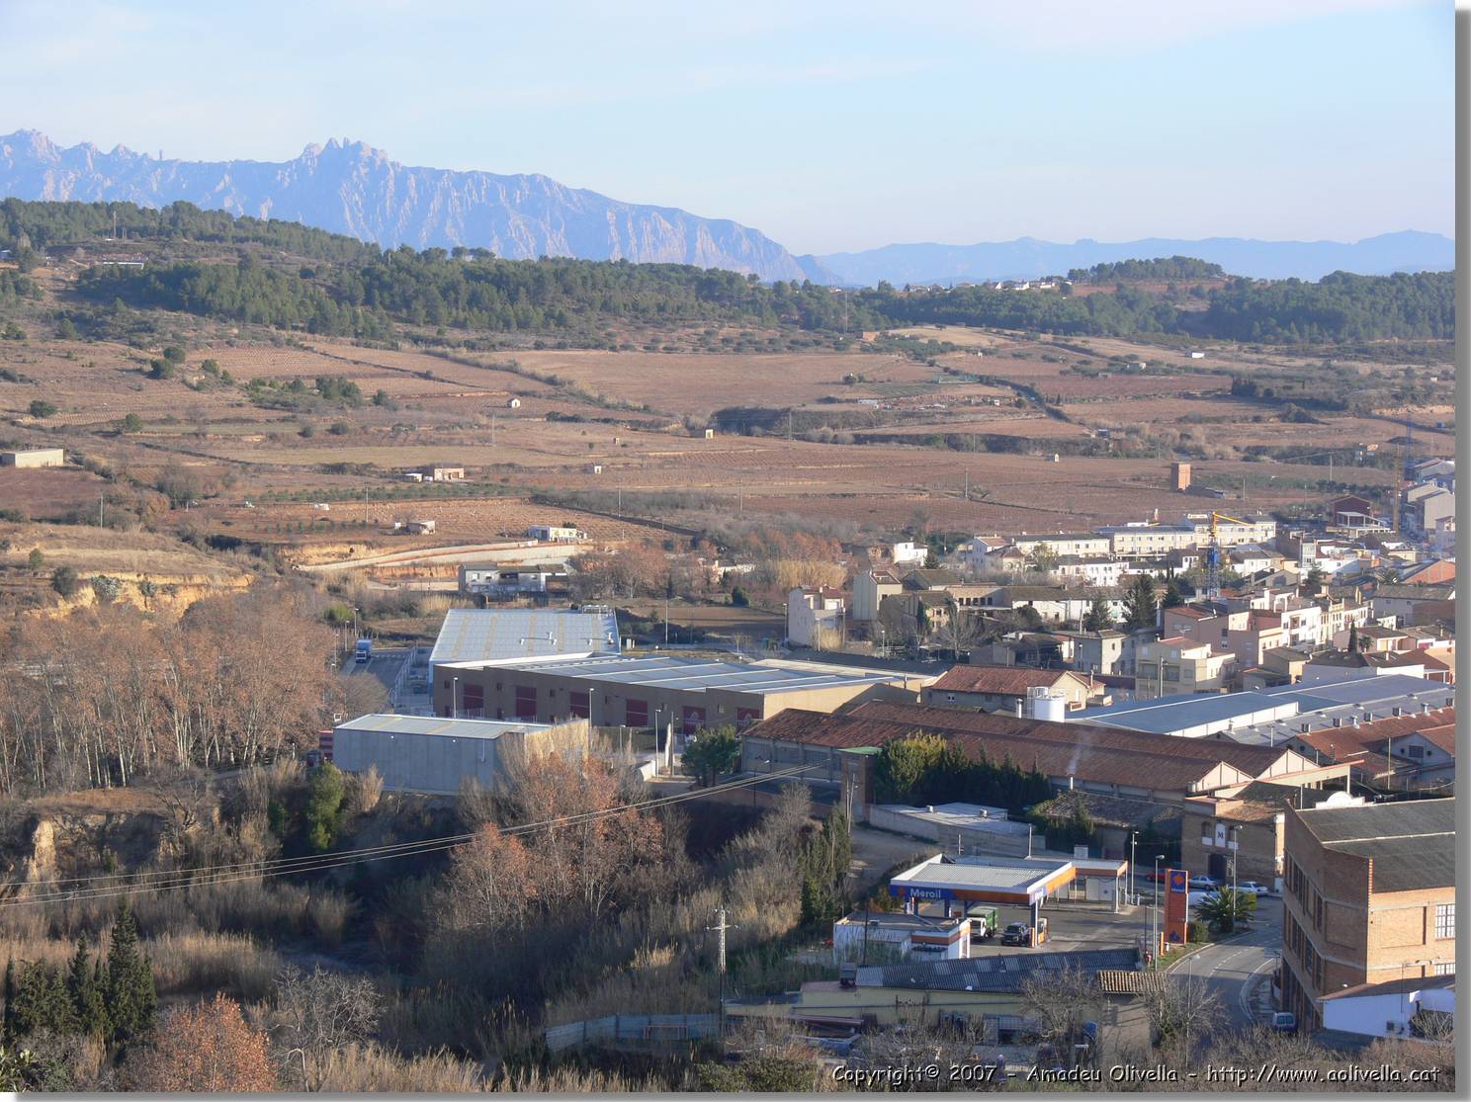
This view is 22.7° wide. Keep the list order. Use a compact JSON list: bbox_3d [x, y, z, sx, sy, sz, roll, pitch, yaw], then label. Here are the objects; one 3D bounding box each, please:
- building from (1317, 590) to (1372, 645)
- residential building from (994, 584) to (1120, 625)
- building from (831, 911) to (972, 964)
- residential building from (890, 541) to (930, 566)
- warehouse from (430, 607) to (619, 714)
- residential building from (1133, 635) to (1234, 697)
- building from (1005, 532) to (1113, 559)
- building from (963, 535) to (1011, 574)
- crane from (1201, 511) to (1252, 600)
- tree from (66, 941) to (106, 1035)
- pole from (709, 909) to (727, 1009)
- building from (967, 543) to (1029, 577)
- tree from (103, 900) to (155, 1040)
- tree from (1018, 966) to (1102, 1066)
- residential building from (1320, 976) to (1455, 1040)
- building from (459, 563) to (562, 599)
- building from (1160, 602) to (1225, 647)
[{"bbox_3d":[119.370,13.870,743.140,10.000,8.800,19.500,3,5,40],"label":"building"},{"bbox_3d":[70.550,11.930,810.570,27.500,8.000,12.500,-1,4,-8],"label":"residential building"},{"bbox_3d":[16.460,38.310,358.530,12.100,3.800,7.200,2,4,23],"label":"building"},{"bbox_3d":[42.080,0.570,894.400,7.800,6.000,7.000,-1,4,-20],"label":"residential building"},{"bbox_3d":[-36.870,19.263,655.820,31.700,8.000,97.000,0,4,-3],"label":"warehouse"},{"bbox_3d":[71.570,18.290,582.310,11.200,9.200,10.500,4,5,42],"label":"residential building"},{"bbox_3d":[86.855,-1.230,988.722,28.000,6.800,8.000,-1,4,-22],"label":"building"},{"bbox_3d":[61.070,1.340,885.180,7.800,8.700,7.800,-3,5,-40],"label":"building"},{"bbox_3d":[108.270,2.910,803.390,4.000,21.500,34.000,0,4,-7],"label":"crane"},{"bbox_3d":[-51.360,34.630,290.000,3.100,7.800,3.100,0,4,0],"label":"tree"},{"bbox_3d":[-1.291,33.492,297.708,1.800,9.300,0.450,-2,4,-33],"label":"pole"},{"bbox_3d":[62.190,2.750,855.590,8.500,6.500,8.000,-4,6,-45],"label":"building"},{"bbox_3d":[-44.987,31.336,271.673,3.600,10.400,3.600,0,4,0],"label":"tree"},{"bbox_3d":[23.480,33.680,264.740,5.800,7.000,5.800,0,4,0],"label":"tree"},{"bbox_3d":[54.830,36.350,296.040,11.500,4.400,9.000,3,5,37],"label":"residential building"},{"bbox_3d":[-48.650,6.120,795.890,21.300,6.300,8.000,-1,4,-12],"label":"building"},{"bbox_3d":[77.570,15.760,617.150,6.800,11.000,8.800,4,5,42],"label":"building"}]

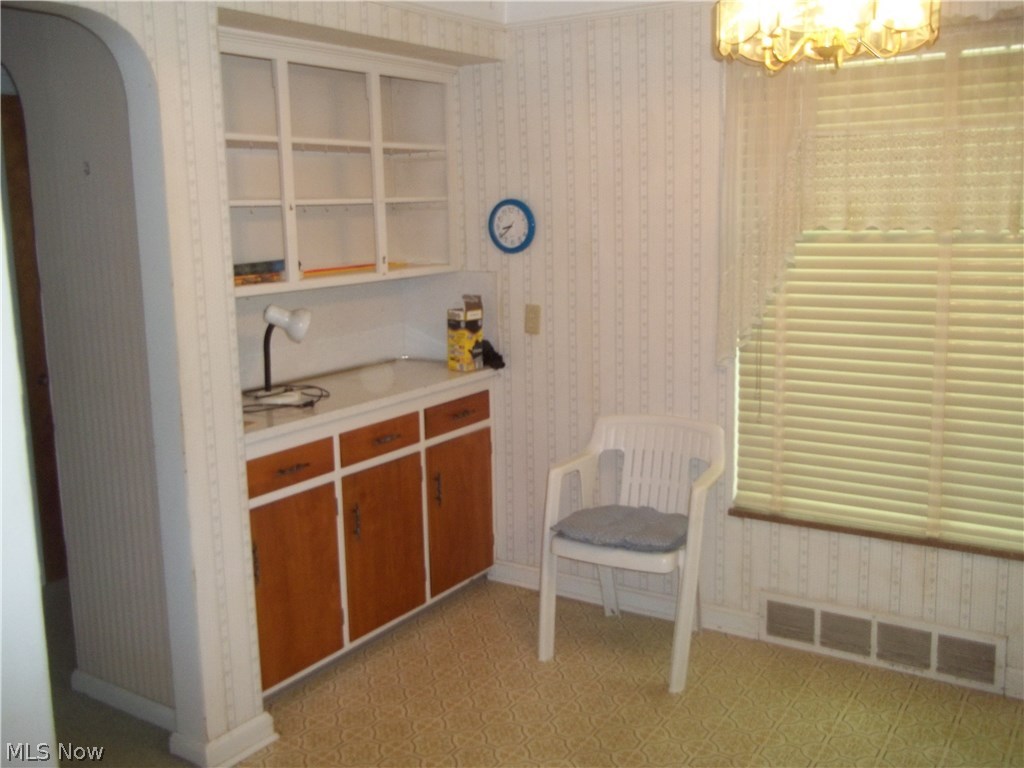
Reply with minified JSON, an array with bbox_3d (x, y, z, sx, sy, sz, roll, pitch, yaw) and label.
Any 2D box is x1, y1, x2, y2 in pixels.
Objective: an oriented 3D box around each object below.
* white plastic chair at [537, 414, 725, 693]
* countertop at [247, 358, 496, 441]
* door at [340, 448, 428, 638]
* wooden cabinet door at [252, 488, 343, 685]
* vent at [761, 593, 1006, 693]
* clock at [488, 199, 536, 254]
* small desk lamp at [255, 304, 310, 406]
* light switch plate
[{"bbox_3d":[0.434,0.546,3.263,0.550,0.800,0.520,4,12,29],"label":"white plastic chair"},{"bbox_3d":[-0.654,0.042,3.393,0.531,0.036,1.390,5,12,33],"label":"countertop"},{"bbox_3d":[-0.442,0.562,3.334,0.022,0.579,0.415,5,12,33],"label":"door"},{"bbox_3d":[-0.682,0.632,2.969,0.022,0.579,0.405,5,12,33],"label":"wooden cabinet door"},{"bbox_3d":[1.205,0.856,3.150,0.775,0.193,0.024,5,12,33],"label":"vent"},{"bbox_3d":[-0.002,-0.608,3.658,0.212,0.212,0.040,5,12,33],"label":"clock"},{"bbox_3d":[-0.794,-0.112,3.291,0.190,0.310,0.140,-4,11,-17],"label":"small desk lamp"},{"bbox_3d":[0.082,-0.252,3.687,0.070,0.115,0.012,5,12,33],"label":"light switch plate"}]

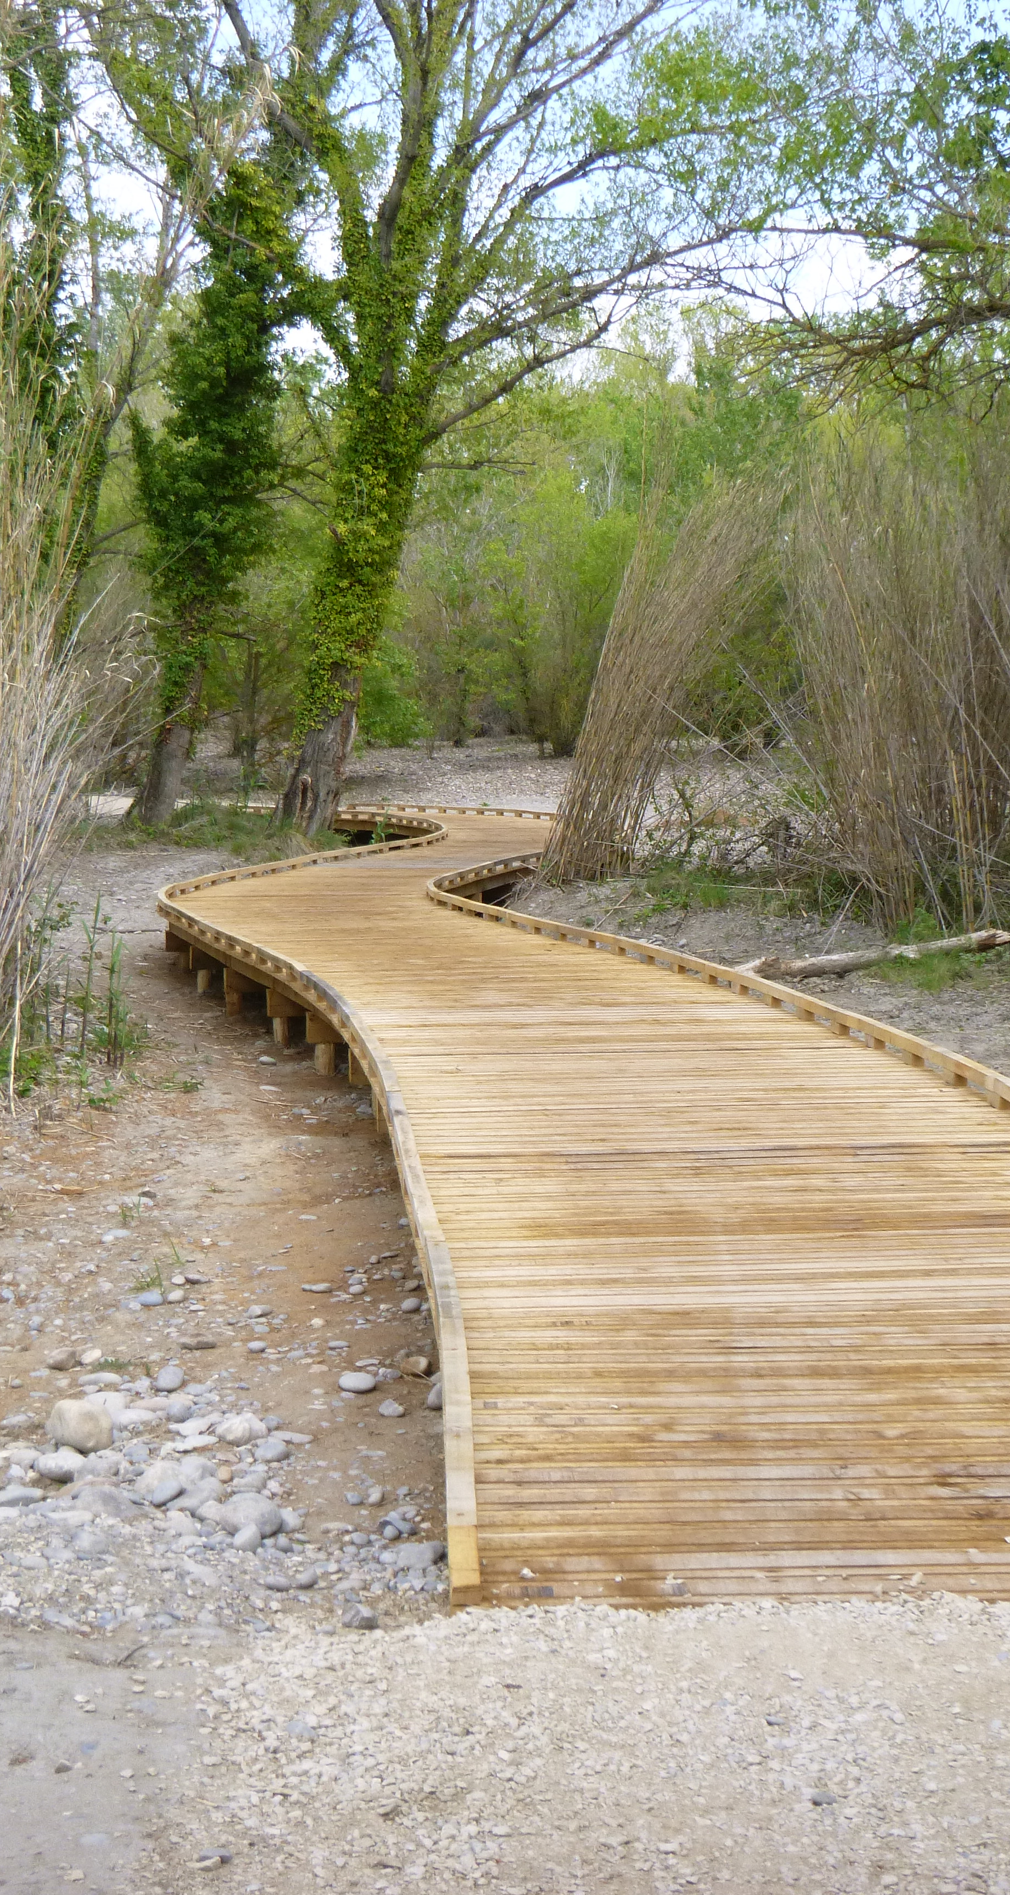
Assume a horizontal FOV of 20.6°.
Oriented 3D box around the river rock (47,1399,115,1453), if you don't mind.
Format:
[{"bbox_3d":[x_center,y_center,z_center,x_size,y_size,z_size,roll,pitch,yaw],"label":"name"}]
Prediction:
[{"bbox_3d":[-0.909,1.024,5.943,0.148,0.107,0.126,-1,5,-9],"label":"river rock"}]

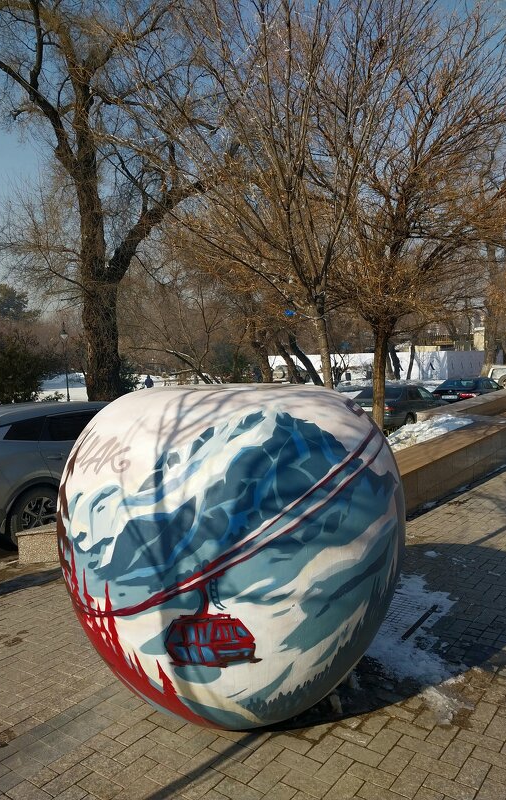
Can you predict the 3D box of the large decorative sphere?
[{"bbox_3d":[-0.105,0.758,3.370,1.860,1.670,1.860,-2,3,-2],"label":"large decorative sphere"}]

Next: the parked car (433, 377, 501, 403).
[{"bbox_3d":[8.601,-0.154,23.763,1.830,1.460,4.800,0,4,37],"label":"parked car"}]

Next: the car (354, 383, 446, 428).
[{"bbox_3d":[4.676,0.212,19.136,1.780,1.420,4.720,0,4,37],"label":"car"}]

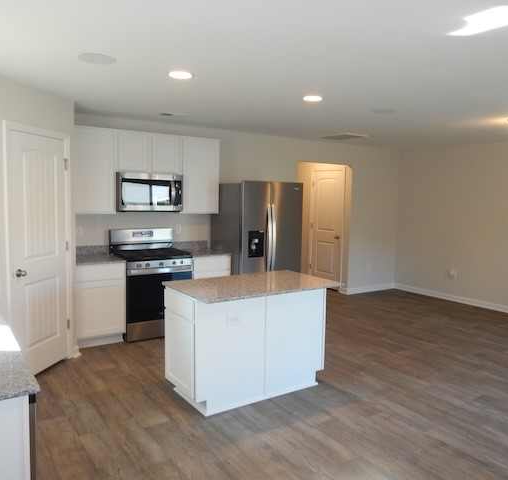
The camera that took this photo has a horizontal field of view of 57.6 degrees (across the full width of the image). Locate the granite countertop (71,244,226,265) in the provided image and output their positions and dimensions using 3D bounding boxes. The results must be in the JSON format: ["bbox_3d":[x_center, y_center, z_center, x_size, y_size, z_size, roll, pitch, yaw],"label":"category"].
[{"bbox_3d":[-1.174,0.131,5.302,1.787,0.124,0.627,-2,6,-34],"label":"granite countertop"}]

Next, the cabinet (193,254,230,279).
[{"bbox_3d":[-0.673,0.605,5.698,0.507,0.872,0.621,-2,6,-34],"label":"cabinet"}]

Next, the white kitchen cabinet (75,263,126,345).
[{"bbox_3d":[-1.721,0.649,4.988,0.494,0.872,0.621,-2,6,-34],"label":"white kitchen cabinet"}]

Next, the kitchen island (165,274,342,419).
[{"bbox_3d":[-0.008,0.786,3.735,1.259,0.901,0.742,-2,6,-34],"label":"kitchen island"}]

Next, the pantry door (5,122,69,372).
[{"bbox_3d":[-1.848,0.110,4.025,0.060,2.117,0.840,2,5,12],"label":"pantry door"}]

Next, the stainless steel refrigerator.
[{"bbox_3d":[0.033,0.146,5.982,0.907,1.763,0.784,-2,6,-34],"label":"stainless steel refrigerator"}]

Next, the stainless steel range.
[{"bbox_3d":[-1.172,0.483,5.291,0.766,1.170,0.668,-2,6,-34],"label":"stainless steel range"}]

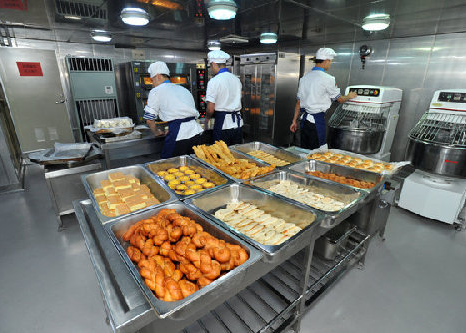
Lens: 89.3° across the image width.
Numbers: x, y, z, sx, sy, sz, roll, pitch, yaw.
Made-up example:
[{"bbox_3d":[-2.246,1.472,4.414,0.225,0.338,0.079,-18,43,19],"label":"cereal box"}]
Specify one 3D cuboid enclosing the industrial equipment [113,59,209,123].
[{"bbox_3d":[-1.335,-1.138,4.723,1.380,1.670,1.000,-15,25,-36],"label":"industrial equipment"}]

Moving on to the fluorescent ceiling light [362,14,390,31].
[{"bbox_3d":[1.453,-1.445,2.398,0.260,0.100,0.260,-15,25,-36],"label":"fluorescent ceiling light"}]

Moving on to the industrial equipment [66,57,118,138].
[{"bbox_3d":[-2.687,-1.124,4.698,0.690,1.850,0.520,-15,24,-38],"label":"industrial equipment"}]

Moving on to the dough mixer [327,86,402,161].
[{"bbox_3d":[1.780,-0.408,3.308,1.050,1.300,0.680,-15,25,-36],"label":"dough mixer"}]

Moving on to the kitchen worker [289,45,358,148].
[{"bbox_3d":[1.172,-0.588,3.216,0.580,1.800,0.680,17,24,39],"label":"kitchen worker"}]

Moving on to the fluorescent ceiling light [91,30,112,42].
[{"bbox_3d":[-1.785,-1.766,3.231,0.260,0.100,0.260,-15,25,-36],"label":"fluorescent ceiling light"}]

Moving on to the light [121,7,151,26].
[{"bbox_3d":[-0.958,-1.461,2.326,0.260,0.110,0.260,-15,24,-38],"label":"light"}]

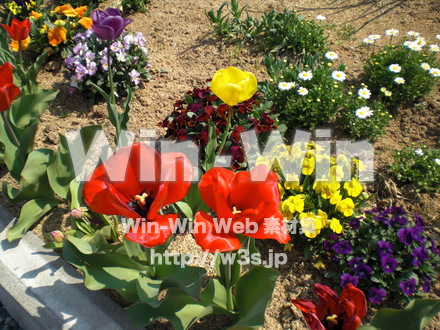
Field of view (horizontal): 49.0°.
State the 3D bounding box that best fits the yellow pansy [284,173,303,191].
[{"bbox_3d":[0.121,0.027,0.800,0.029,0.029,0.018,0,17,0],"label":"yellow pansy"}]

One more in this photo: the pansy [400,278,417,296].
[{"bbox_3d":[0.299,0.194,0.765,0.027,0.028,0.012,14,1,14],"label":"pansy"}]

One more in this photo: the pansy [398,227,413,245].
[{"bbox_3d":[0.334,0.128,0.870,0.028,0.031,0.012,-26,15,-24],"label":"pansy"}]

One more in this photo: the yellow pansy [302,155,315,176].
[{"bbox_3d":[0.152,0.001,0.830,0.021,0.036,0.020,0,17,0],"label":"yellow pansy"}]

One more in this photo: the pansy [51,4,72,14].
[{"bbox_3d":[-0.410,-0.403,1.250,0.050,0.022,0.040,0,42,0],"label":"pansy"}]

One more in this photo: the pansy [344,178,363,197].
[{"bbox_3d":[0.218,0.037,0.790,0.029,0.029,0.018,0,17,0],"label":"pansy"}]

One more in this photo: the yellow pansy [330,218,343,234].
[{"bbox_3d":[0.203,0.107,0.840,0.024,0.028,0.012,38,12,35],"label":"yellow pansy"}]

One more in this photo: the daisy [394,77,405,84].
[{"bbox_3d":[0.451,-0.210,1.210,0.027,0.010,0.027,0,50,0],"label":"daisy"}]

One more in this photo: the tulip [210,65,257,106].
[{"bbox_3d":[0.024,-0.141,0.870,0.081,0.060,0.076,0,46,0],"label":"tulip"}]

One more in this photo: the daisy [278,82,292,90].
[{"bbox_3d":[0.144,-0.172,1.060,0.031,0.011,0.031,6,44,7],"label":"daisy"}]

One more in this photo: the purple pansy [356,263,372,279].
[{"bbox_3d":[0.230,0.168,0.770,0.027,0.013,0.027,13,88,15],"label":"purple pansy"}]

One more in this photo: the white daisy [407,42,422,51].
[{"bbox_3d":[0.460,-0.279,1.140,0.031,0.010,0.030,0,52,0],"label":"white daisy"}]

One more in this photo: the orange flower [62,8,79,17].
[{"bbox_3d":[-0.380,-0.387,1.230,0.040,0.018,0.034,0,42,0],"label":"orange flower"}]

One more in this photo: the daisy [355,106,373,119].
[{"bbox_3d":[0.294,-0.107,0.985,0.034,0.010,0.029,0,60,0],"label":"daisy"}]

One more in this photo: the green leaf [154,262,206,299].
[{"bbox_3d":[-0.057,0.172,0.720,0.075,0.045,0.050,0,42,0],"label":"green leaf"}]

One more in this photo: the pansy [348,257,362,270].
[{"bbox_3d":[0.233,0.169,0.830,0.025,0.026,0.011,5,10,5],"label":"pansy"}]

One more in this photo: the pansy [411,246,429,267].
[{"bbox_3d":[0.327,0.151,0.790,0.027,0.028,0.012,35,14,31],"label":"pansy"}]

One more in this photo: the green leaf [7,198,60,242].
[{"bbox_3d":[-0.326,0.097,0.845,0.045,0.028,0.105,28,49,28],"label":"green leaf"}]

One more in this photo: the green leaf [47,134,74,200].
[{"bbox_3d":[-0.281,0.004,0.860,0.042,0.120,0.042,0,42,0],"label":"green leaf"}]

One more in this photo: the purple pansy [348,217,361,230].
[{"bbox_3d":[0.210,0.091,0.750,0.021,0.021,0.011,10,13,11],"label":"purple pansy"}]

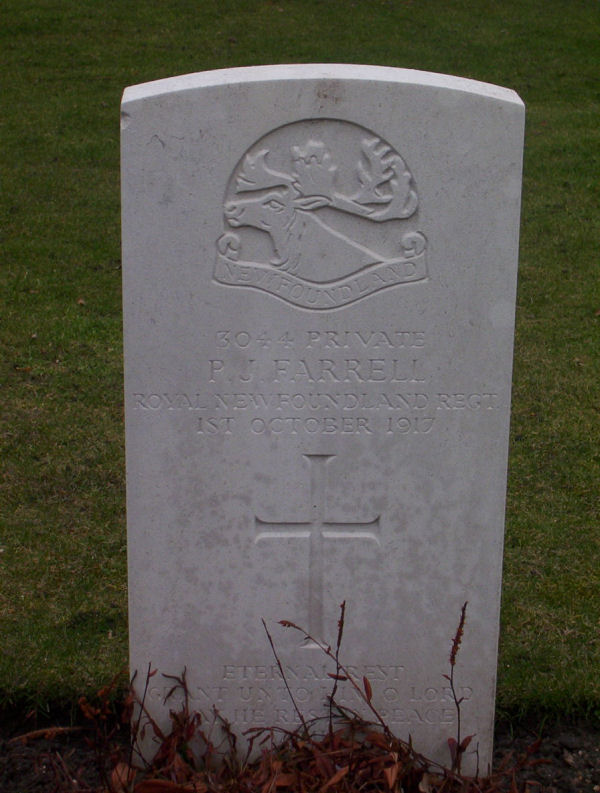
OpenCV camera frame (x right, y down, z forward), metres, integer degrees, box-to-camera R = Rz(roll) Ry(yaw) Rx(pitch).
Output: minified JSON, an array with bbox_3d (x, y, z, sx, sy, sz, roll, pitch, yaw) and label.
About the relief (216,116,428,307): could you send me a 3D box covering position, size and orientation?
[{"bbox_3d":[0.021,-0.173,2.207,0.207,0.193,0.014,0,21,-2],"label":"relief"}]

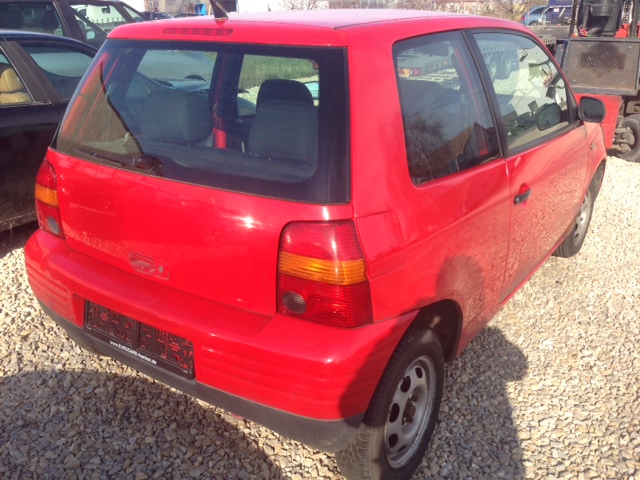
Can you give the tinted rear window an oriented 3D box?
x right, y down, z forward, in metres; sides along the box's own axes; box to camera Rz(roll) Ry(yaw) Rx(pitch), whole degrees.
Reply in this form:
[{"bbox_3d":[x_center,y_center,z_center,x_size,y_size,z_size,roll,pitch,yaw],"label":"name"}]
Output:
[{"bbox_3d":[-0.426,-0.402,1.917,1.330,0.445,0.070,14,-3,33],"label":"tinted rear window"}]

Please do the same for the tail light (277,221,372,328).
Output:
[{"bbox_3d":[0.003,0.080,1.611,0.250,0.280,0.140,14,25,33],"label":"tail light"}]

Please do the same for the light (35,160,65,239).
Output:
[{"bbox_3d":[-0.996,-0.163,2.276,0.250,0.280,0.140,14,25,33],"label":"light"}]

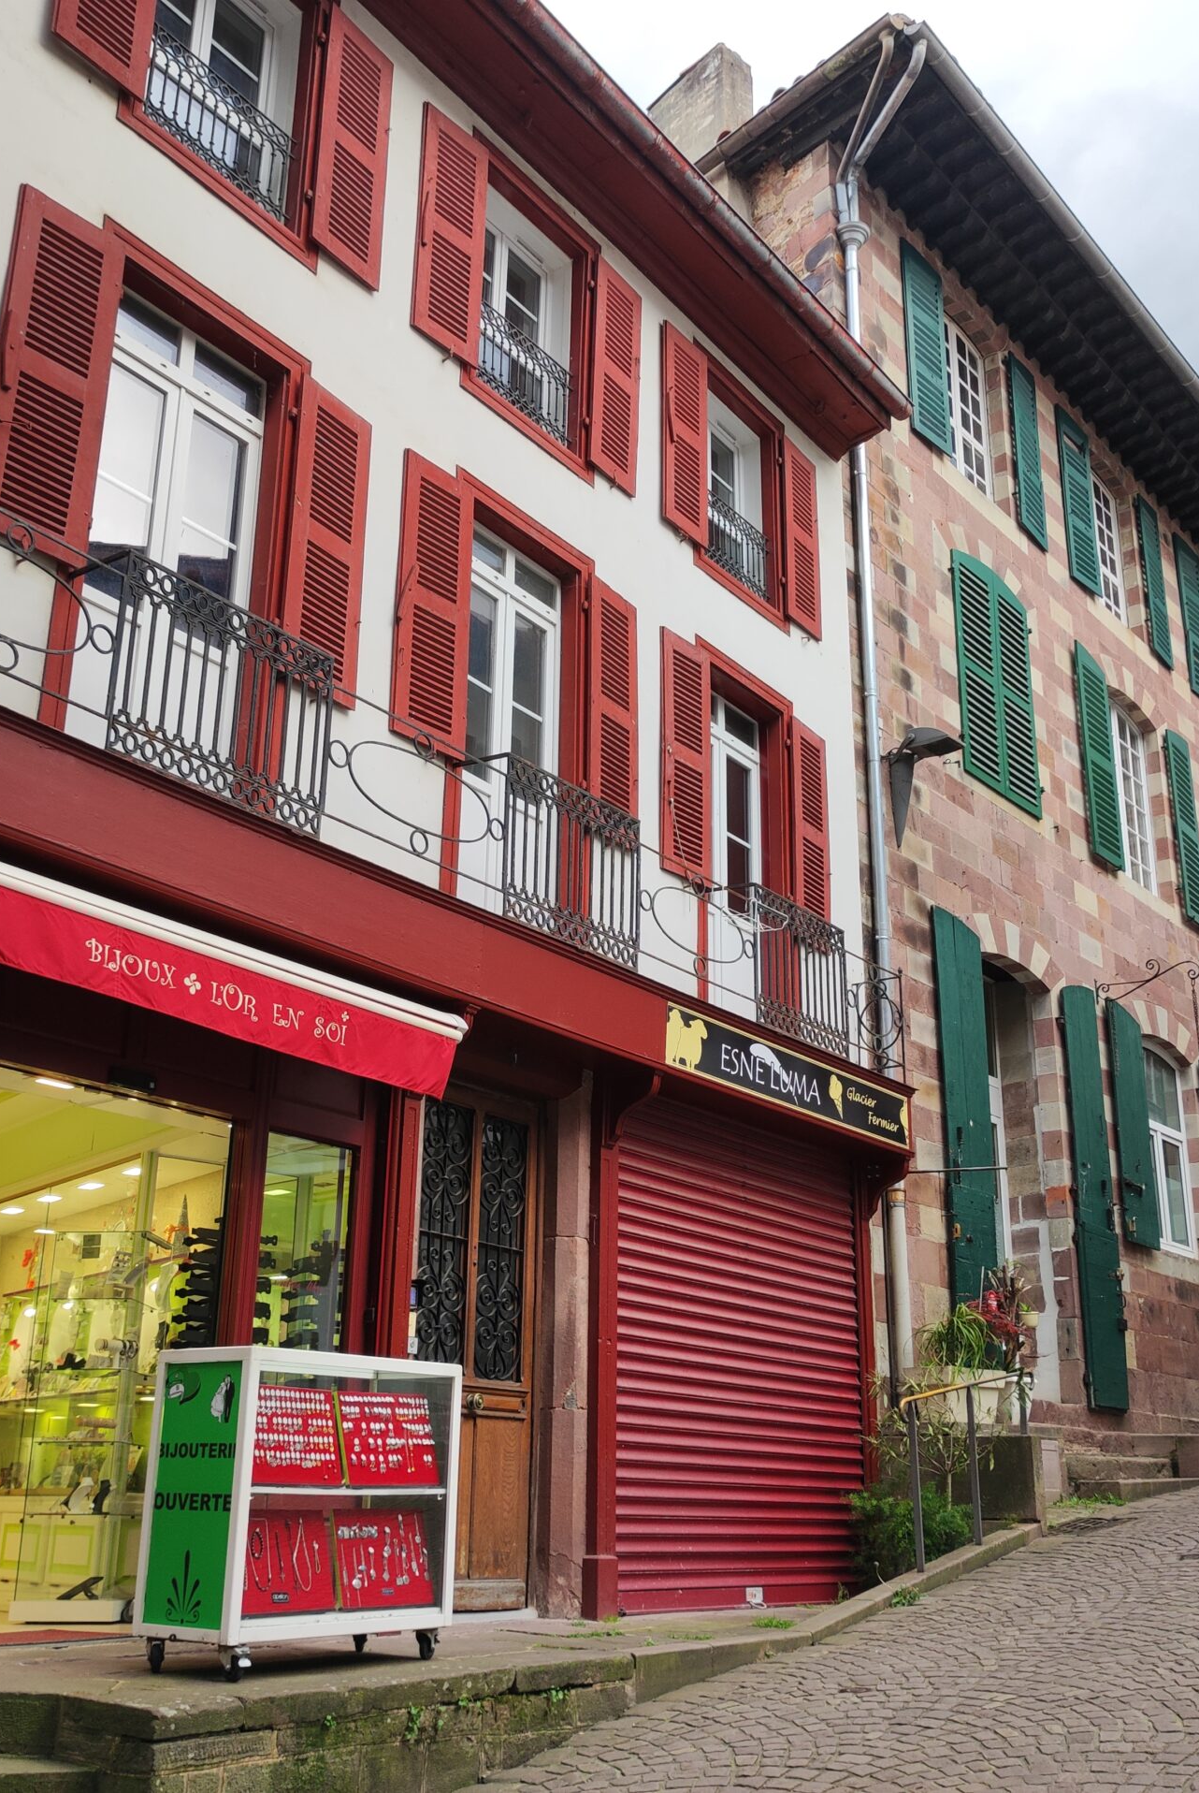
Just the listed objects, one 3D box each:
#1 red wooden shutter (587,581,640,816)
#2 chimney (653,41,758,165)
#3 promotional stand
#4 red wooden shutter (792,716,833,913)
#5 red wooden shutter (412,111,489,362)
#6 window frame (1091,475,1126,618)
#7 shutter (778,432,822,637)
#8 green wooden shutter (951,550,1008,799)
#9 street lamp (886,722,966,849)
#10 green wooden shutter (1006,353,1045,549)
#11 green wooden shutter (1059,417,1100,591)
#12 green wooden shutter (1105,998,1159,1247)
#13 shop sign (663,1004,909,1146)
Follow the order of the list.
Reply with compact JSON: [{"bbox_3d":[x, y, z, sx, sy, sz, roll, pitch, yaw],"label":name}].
[{"bbox_3d":[0.101,-1.167,11.103,0.055,1.770,0.555,-14,-24,34],"label":"red wooden shutter"},{"bbox_3d":[0.892,-6.645,15.205,0.383,1.102,0.904,19,-27,-41],"label":"chimney"},{"bbox_3d":[-0.987,2.079,5.848,0.450,0.985,0.996,-14,-25,35],"label":"promotional stand"},{"bbox_3d":[1.620,-0.450,13.018,0.055,1.770,0.550,-14,-24,34],"label":"red wooden shutter"},{"bbox_3d":[-0.859,-3.851,10.065,0.050,1.575,0.528,-16,-26,38],"label":"red wooden shutter"},{"bbox_3d":[5.534,-3.964,19.174,0.080,1.740,1.240,-15,-25,37],"label":"window frame"},{"bbox_3d":[1.547,-2.773,13.193,0.050,1.570,0.500,-13,-23,34],"label":"shutter"},{"bbox_3d":[3.138,-1.918,14.385,0.050,2.193,0.661,-15,-25,37],"label":"green wooden shutter"},{"bbox_3d":[2.530,-0.879,13.427,0.580,1.002,0.300,-14,-24,37],"label":"street lamp"},{"bbox_3d":[4.322,-4.485,17.379,0.050,2.060,0.730,-12,-23,32],"label":"green wooden shutter"},{"bbox_3d":[5.024,-4.110,18.071,0.060,2.017,0.637,-18,-27,41],"label":"green wooden shutter"},{"bbox_3d":[4.886,2.071,15.794,0.060,2.208,0.727,-15,-25,37],"label":"green wooden shutter"},{"bbox_3d":[1.256,1.166,10.839,0.040,0.338,2.941,-14,-24,34],"label":"shop sign"}]

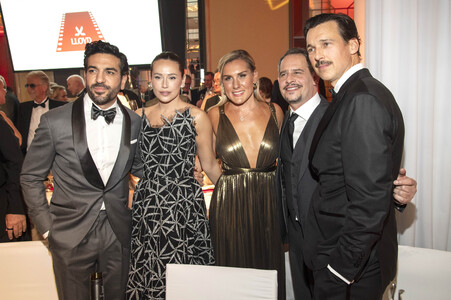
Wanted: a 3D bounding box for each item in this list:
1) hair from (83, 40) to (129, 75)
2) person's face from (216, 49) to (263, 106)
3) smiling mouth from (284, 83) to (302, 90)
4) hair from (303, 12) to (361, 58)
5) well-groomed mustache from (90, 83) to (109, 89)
[{"bbox_3d":[-0.480,-0.363,1.420,0.180,0.170,0.210,2,12,-6],"label":"hair"},{"bbox_3d":[0.059,-0.308,1.490,0.190,0.235,0.215,-7,12,12],"label":"person's face"},{"bbox_3d":[0.277,-0.258,1.430,0.070,0.030,0.027,-3,9,28],"label":"smiling mouth"},{"bbox_3d":[0.425,-0.447,1.380,0.170,0.175,0.215,1,17,44],"label":"hair"},{"bbox_3d":[-0.473,-0.242,1.320,0.070,0.025,0.028,2,12,-6],"label":"well-groomed mustache"}]

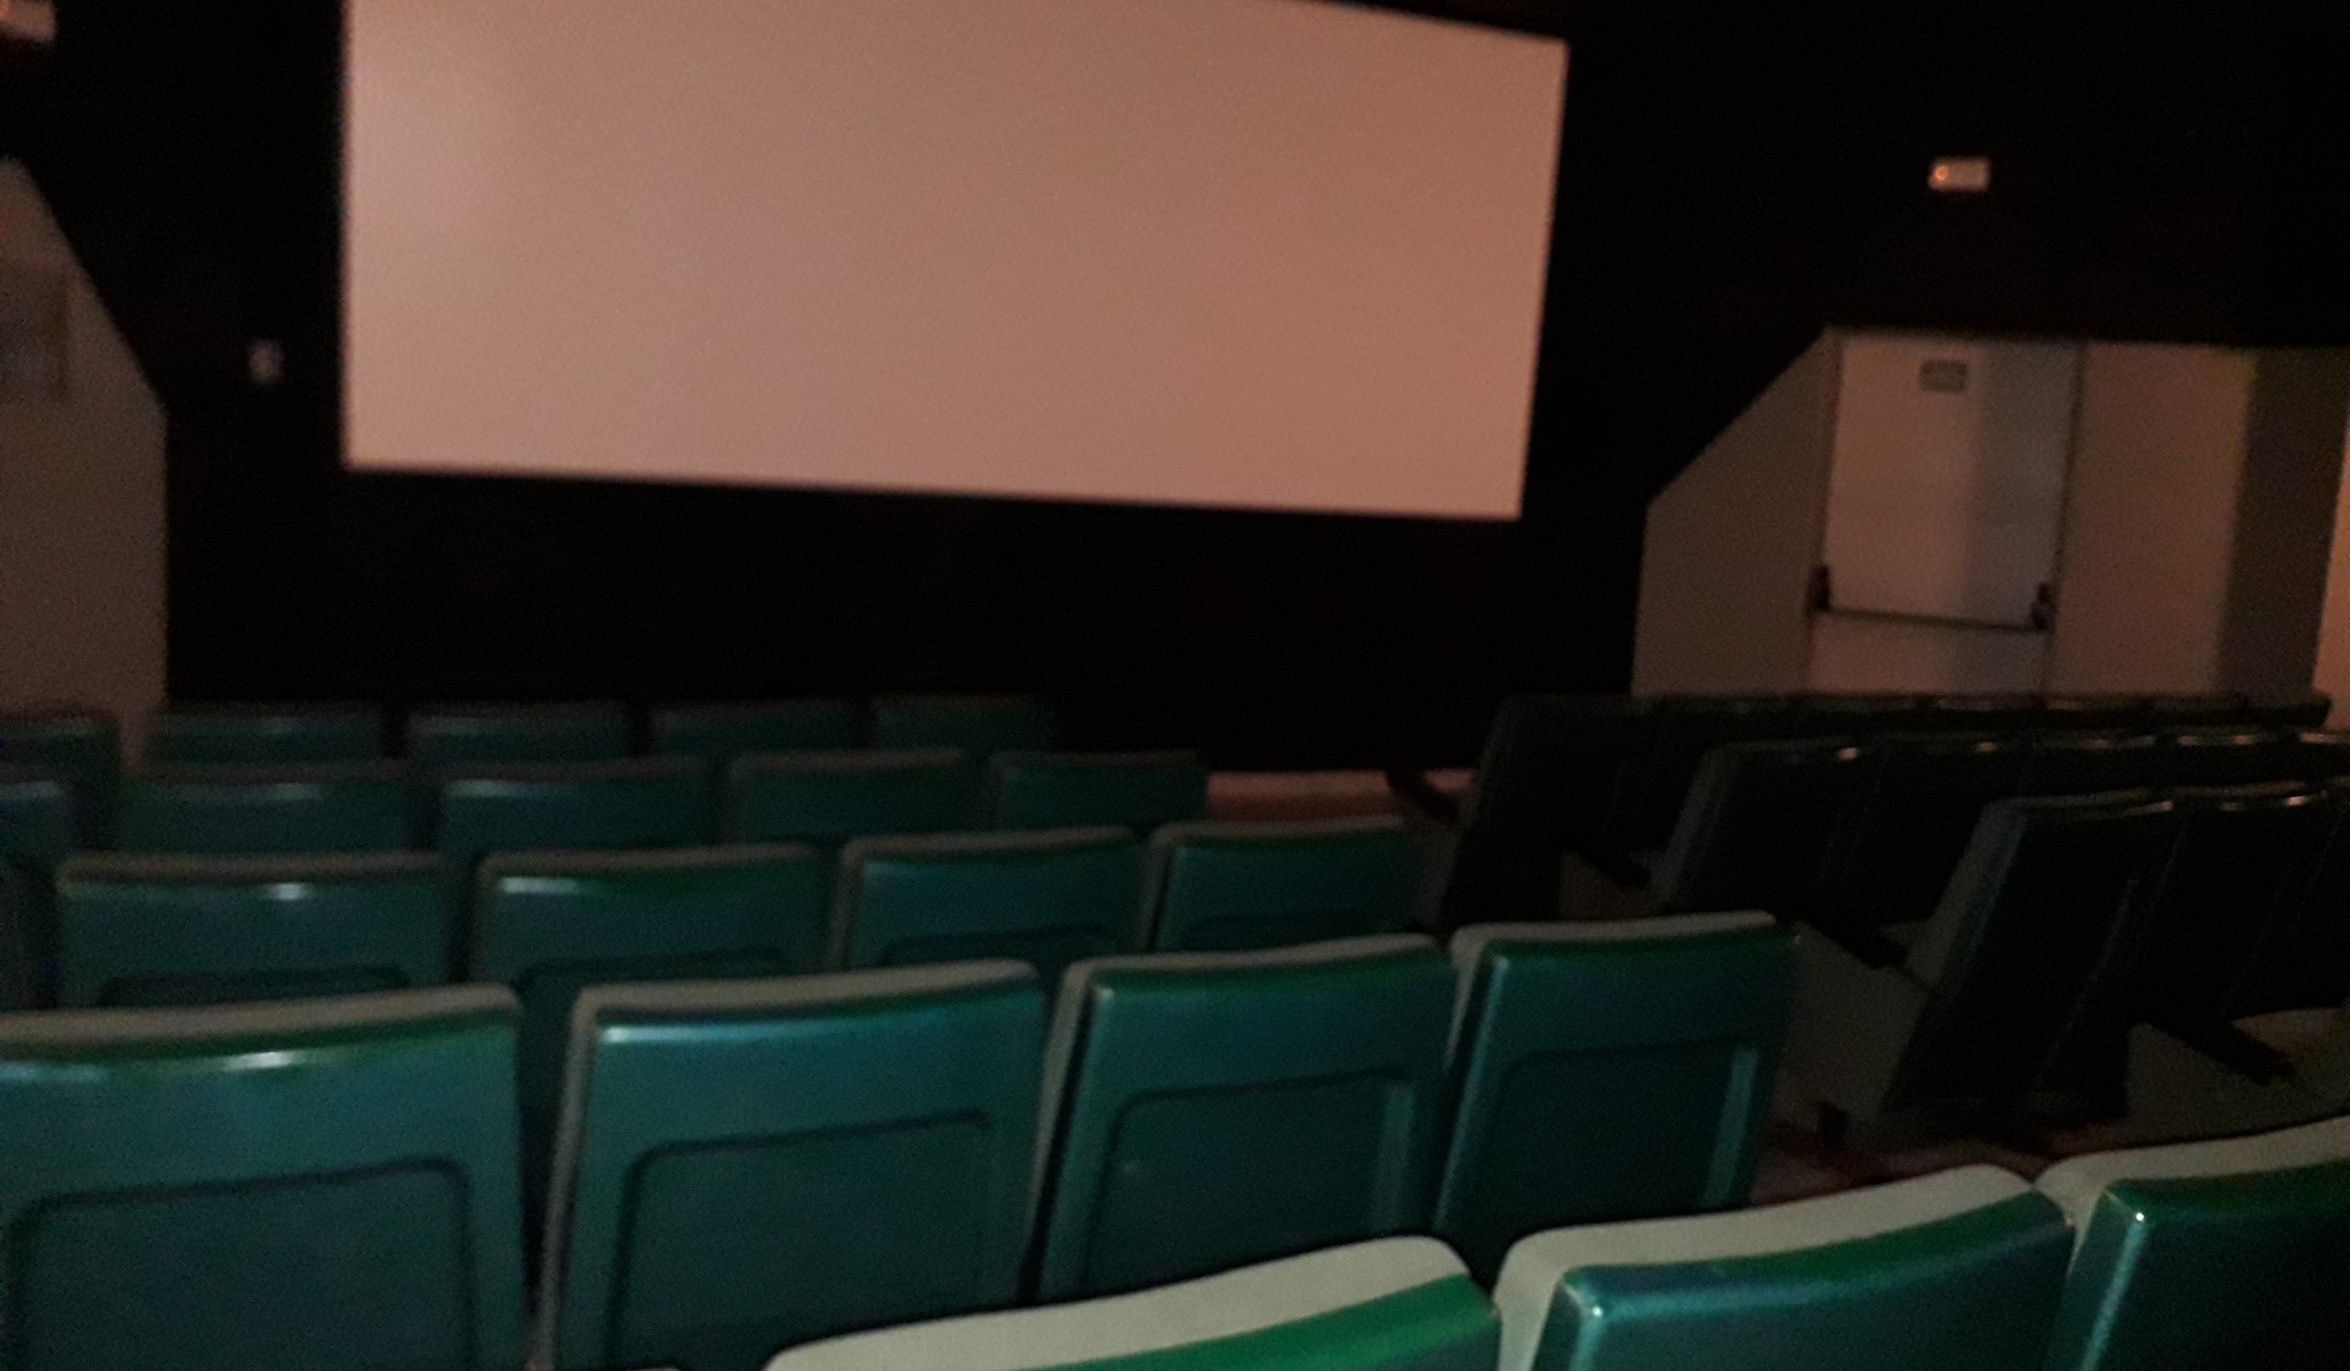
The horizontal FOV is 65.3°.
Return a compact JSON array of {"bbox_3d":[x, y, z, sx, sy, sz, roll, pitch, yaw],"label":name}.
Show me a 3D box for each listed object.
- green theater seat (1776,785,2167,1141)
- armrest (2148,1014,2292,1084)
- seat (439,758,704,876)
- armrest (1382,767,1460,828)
[{"bbox_3d":[1.906,0.670,4.396,0.616,0.924,0.627,0,8,-24],"label":"green theater seat"},{"bbox_3d":[1.993,0.682,3.511,0.067,0.053,0.302,0,17,-24],"label":"armrest"},{"bbox_3d":[-1.318,0.573,3.958,0.588,0.918,0.616,0,8,-24],"label":"seat"},{"bbox_3d":[0.825,0.370,6.106,0.067,0.056,0.336,0,17,-24],"label":"armrest"}]

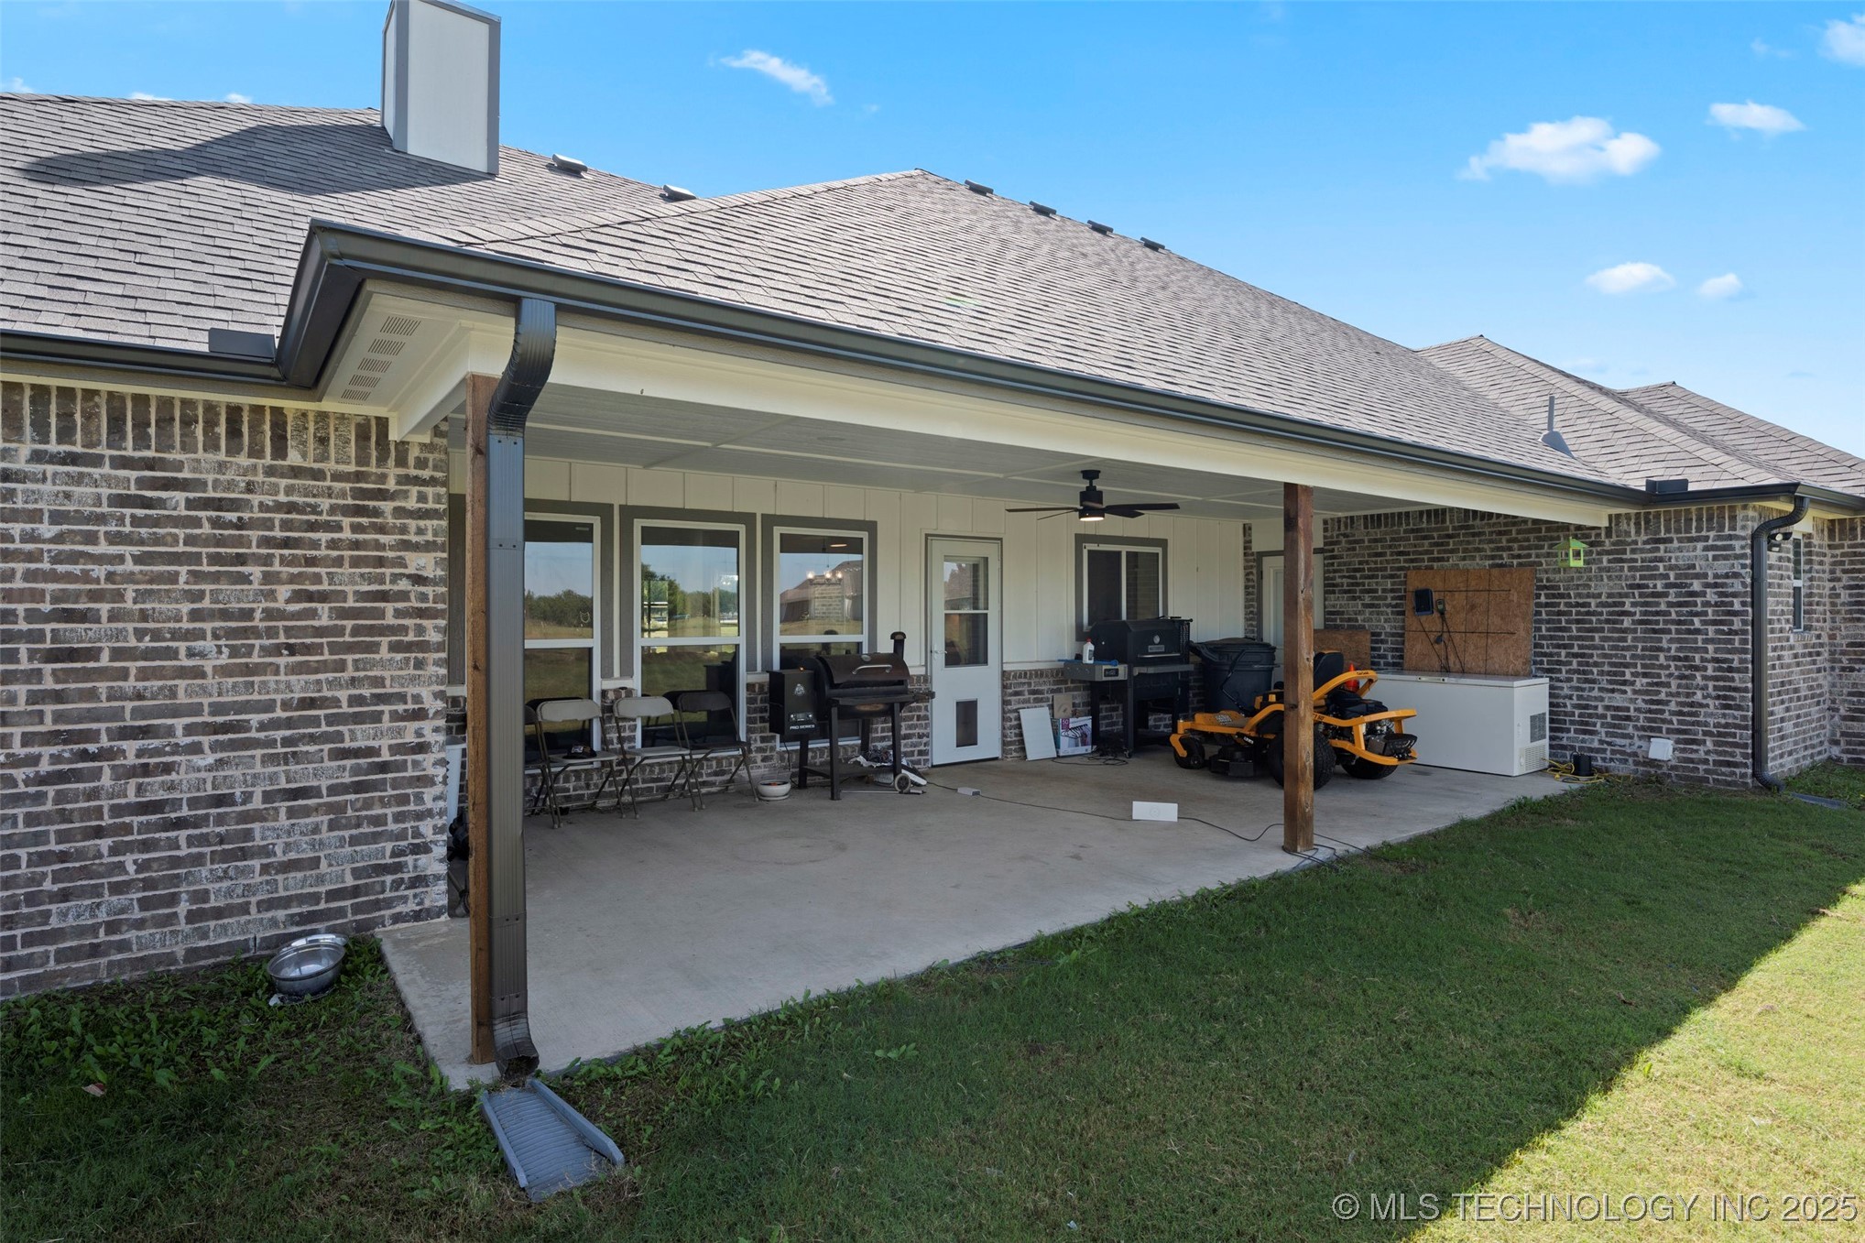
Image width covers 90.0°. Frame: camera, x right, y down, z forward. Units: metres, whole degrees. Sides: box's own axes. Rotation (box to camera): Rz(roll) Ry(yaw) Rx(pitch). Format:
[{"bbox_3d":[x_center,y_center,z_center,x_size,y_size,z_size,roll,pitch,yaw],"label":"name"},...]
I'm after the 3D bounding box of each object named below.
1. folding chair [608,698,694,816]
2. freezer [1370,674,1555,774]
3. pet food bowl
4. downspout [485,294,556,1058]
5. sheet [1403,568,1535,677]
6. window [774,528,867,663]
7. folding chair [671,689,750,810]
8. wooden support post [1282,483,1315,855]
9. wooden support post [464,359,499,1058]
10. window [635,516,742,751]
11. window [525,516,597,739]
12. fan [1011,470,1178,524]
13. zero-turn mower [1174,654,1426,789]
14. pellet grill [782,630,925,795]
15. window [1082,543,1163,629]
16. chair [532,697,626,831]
[{"bbox_3d":[-2.002,0.947,6.688,0.450,0.800,0.490,-1,1,-36],"label":"folding chair"},{"bbox_3d":[5.182,0.967,9.333,0.750,0.885,1.520,0,1,-35],"label":"freezer"},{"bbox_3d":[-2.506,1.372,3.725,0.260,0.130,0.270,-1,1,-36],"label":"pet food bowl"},{"bbox_3d":[-1.315,0.287,2.979,0.104,2.450,0.570,0,1,-35],"label":"downspout"},{"bbox_3d":[5.485,0.064,9.605,0.015,1.200,1.240,0,1,-35],"label":"sheet"},{"bbox_3d":[-0.929,0.132,7.823,0.890,1.810,0.090,-1,1,-36],"label":"window"},{"bbox_3d":[-1.636,0.953,7.096,0.460,0.810,0.480,0,1,-35],"label":"folding chair"},{"bbox_3d":[2.318,0.296,5.909,0.150,2.300,0.115,-1,1,-36],"label":"wooden support post"},{"bbox_3d":[-1.542,0.332,3.264,0.140,2.350,0.140,0,1,-35],"label":"wooden support post"},{"bbox_3d":[-1.850,0.141,7.153,0.890,1.810,0.090,-1,1,-36],"label":"window"},{"bbox_3d":[-2.763,0.150,6.488,0.890,1.810,0.090,-1,1,-36],"label":"window"},{"bbox_3d":[1.242,-0.985,7.313,1.340,0.400,1.340,0,1,-35],"label":"fan"},{"bbox_3d":[3.348,0.824,8.460,1.300,1.140,1.920,0,1,-35],"label":"zero-turn mower"},{"bbox_3d":[-0.644,0.728,7.467,1.280,1.260,0.680,0,1,-35],"label":"pellet grill"},{"bbox_3d":[2.059,-0.351,9.980,1.210,0.905,0.080,0,1,-35],"label":"window"},{"bbox_3d":[-2.426,0.952,6.404,0.450,0.800,0.490,-1,1,-36],"label":"chair"}]

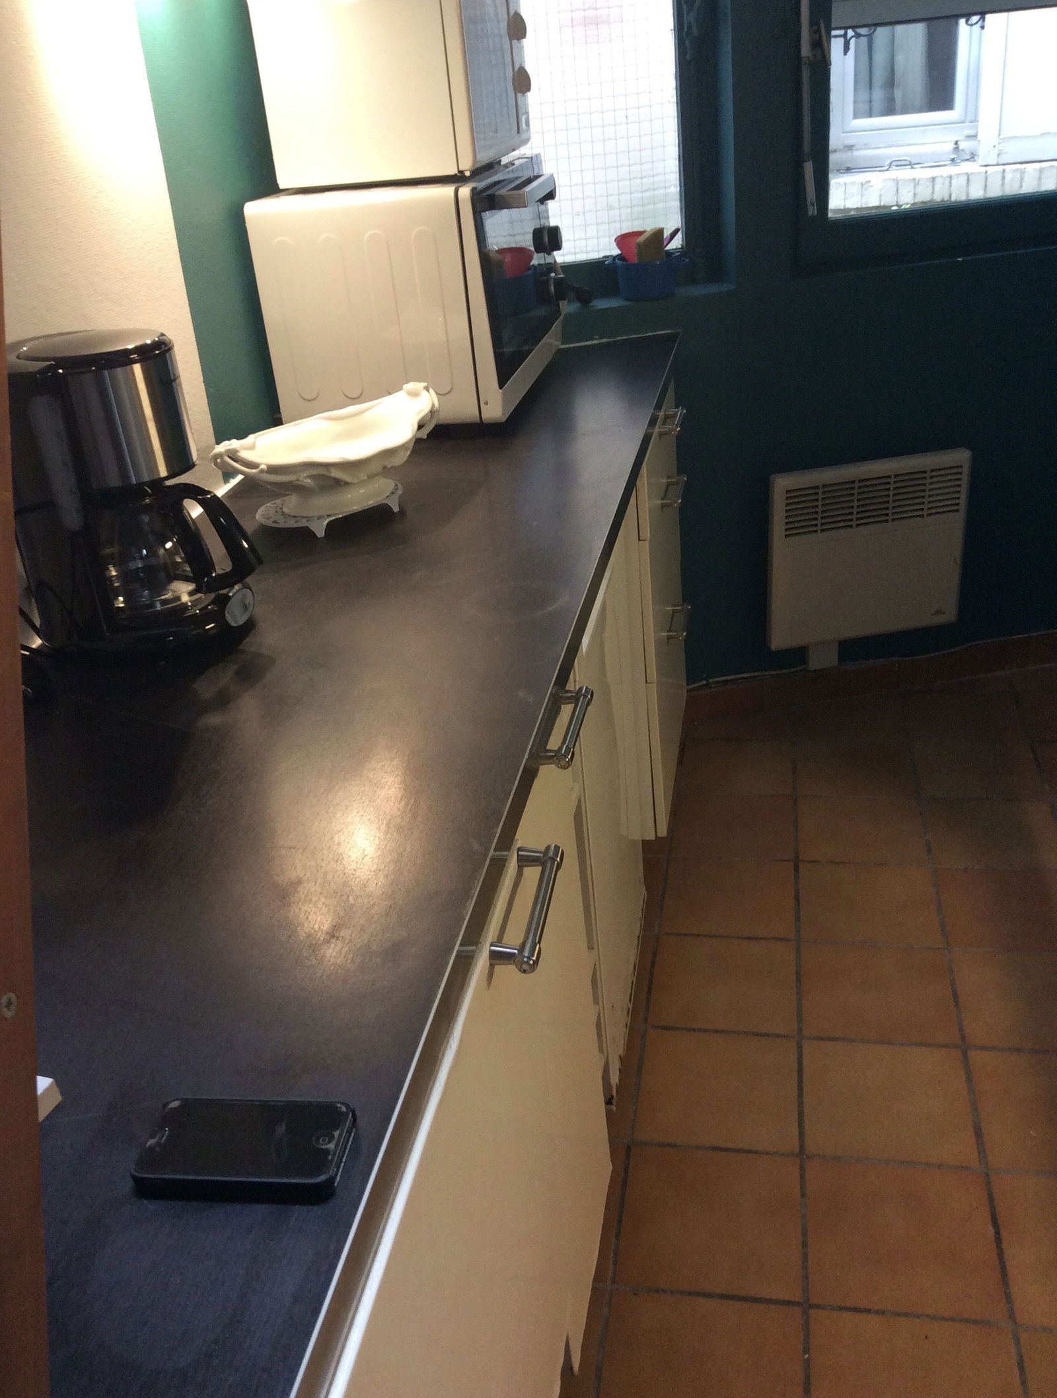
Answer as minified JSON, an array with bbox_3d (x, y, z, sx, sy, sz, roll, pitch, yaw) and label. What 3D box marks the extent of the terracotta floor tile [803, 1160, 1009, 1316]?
[{"bbox_3d":[0.496,0.720,1.746,0.244,0.012,0.244,1,27,11],"label":"terracotta floor tile"}]

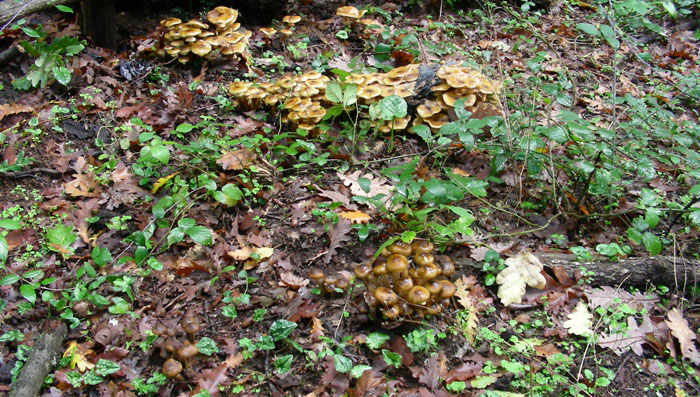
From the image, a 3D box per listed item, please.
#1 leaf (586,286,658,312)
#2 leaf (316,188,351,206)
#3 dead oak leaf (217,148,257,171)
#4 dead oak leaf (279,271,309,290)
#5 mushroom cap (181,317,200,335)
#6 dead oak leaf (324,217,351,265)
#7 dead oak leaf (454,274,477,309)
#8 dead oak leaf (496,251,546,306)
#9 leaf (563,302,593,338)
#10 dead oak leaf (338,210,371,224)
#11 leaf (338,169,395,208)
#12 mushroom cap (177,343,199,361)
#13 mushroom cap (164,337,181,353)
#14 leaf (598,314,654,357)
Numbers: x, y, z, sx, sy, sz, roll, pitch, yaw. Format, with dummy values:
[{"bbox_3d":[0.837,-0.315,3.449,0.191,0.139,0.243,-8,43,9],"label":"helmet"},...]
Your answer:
[{"bbox_3d":[0.522,0.188,1.465,0.131,0.022,0.073,6,37,6],"label":"leaf"},{"bbox_3d":[-0.038,-0.003,1.760,0.094,0.019,0.043,26,48,26],"label":"leaf"},{"bbox_3d":[-0.276,-0.095,1.869,0.096,0.021,0.062,-16,44,-17],"label":"dead oak leaf"},{"bbox_3d":[-0.113,0.164,1.534,0.063,0.024,0.041,19,48,18],"label":"dead oak leaf"},{"bbox_3d":[-0.272,0.216,1.310,0.030,0.018,0.030,1,27,-1],"label":"mushroom cap"},{"bbox_3d":[-0.026,0.088,1.634,0.051,0.021,0.127,15,51,13],"label":"dead oak leaf"},{"bbox_3d":[0.227,0.183,1.514,0.036,0.016,0.080,-11,46,-11],"label":"dead oak leaf"},{"bbox_3d":[0.337,0.156,1.508,0.091,0.032,0.116,18,57,12],"label":"dead oak leaf"},{"bbox_3d":[0.418,0.218,1.407,0.057,0.020,0.078,2,41,0],"label":"leaf"},{"bbox_3d":[0.010,0.042,1.687,0.070,0.017,0.041,4,49,3],"label":"dead oak leaf"},{"bbox_3d":[0.040,-0.032,1.837,0.165,0.030,0.098,32,59,20],"label":"leaf"},{"bbox_3d":[-0.267,0.251,1.265,0.034,0.015,0.034,1,27,-1],"label":"mushroom cap"},{"bbox_3d":[-0.312,0.256,1.349,0.031,0.020,0.031,0,32,0],"label":"mushroom cap"},{"bbox_3d":[0.486,0.239,1.367,0.096,0.022,0.088,-3,41,-5],"label":"leaf"}]

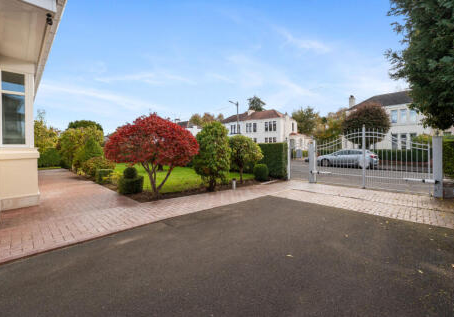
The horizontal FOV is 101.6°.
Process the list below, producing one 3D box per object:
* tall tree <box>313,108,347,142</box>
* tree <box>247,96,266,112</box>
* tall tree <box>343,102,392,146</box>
[{"bbox_3d":[19.581,-5.203,35.000,6.300,8.400,5.800,0,3,0],"label":"tall tree"},{"bbox_3d":[7.973,-9.324,50.000,5.800,14.500,5.600,0,3,0],"label":"tree"},{"bbox_3d":[13.900,-2.600,18.500,4.000,5.900,4.000,-1,0,37],"label":"tall tree"}]

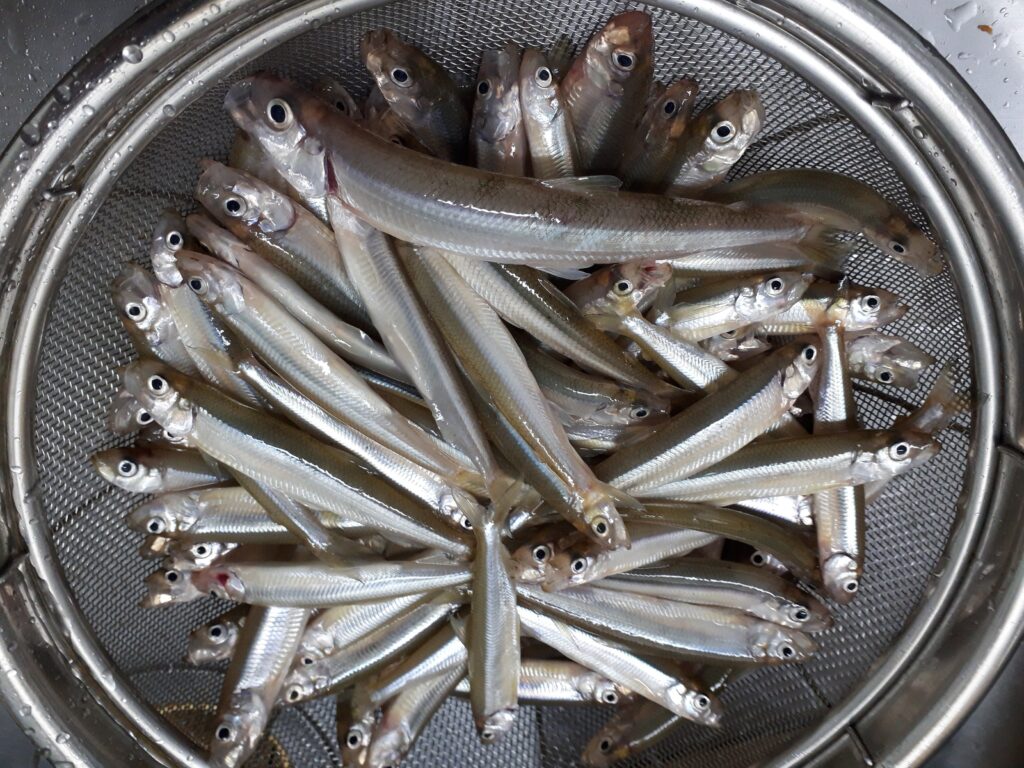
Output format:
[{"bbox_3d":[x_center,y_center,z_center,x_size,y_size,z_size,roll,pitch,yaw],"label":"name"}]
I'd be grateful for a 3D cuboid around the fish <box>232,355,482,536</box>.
[{"bbox_3d":[-0.043,0.017,0.224,0.096,0.009,0.012,40,78,-21],"label":"fish"}]

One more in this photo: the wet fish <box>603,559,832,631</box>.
[{"bbox_3d":[0.060,0.073,0.272,0.097,0.013,0.017,9,124,-2],"label":"wet fish"}]

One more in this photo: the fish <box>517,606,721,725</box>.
[{"bbox_3d":[0.026,0.081,0.241,0.086,0.009,0.014,30,90,0],"label":"fish"}]

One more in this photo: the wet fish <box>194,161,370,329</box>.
[{"bbox_3d":[-0.040,-0.020,0.229,0.112,0.015,0.021,44,69,-28],"label":"wet fish"}]

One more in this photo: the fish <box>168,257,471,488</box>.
[{"bbox_3d":[-0.043,0.001,0.213,0.106,0.011,0.014,41,81,-24],"label":"fish"}]

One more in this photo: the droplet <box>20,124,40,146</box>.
[{"bbox_3d":[-0.090,-0.047,0.150,0.004,0.002,0.004,0,90,16],"label":"droplet"}]

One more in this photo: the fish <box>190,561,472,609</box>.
[{"bbox_3d":[-0.051,0.063,0.254,0.093,0.012,0.015,0,90,-7],"label":"fish"}]

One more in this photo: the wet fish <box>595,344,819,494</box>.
[{"bbox_3d":[0.052,0.018,0.251,0.096,0.013,0.018,-36,121,18],"label":"wet fish"}]

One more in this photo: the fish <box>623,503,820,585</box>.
[{"bbox_3d":[0.052,0.049,0.238,0.087,0.011,0.015,16,140,2],"label":"fish"}]

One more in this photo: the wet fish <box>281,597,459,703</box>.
[{"bbox_3d":[-0.039,0.078,0.237,0.067,0.007,0.011,-27,73,-9],"label":"wet fish"}]

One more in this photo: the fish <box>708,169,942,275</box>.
[{"bbox_3d":[0.068,-0.041,0.195,0.073,0.010,0.015,13,140,8],"label":"fish"}]

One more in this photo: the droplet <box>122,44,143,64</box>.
[{"bbox_3d":[-0.068,-0.059,0.144,0.004,0.002,0.004,0,107,-1],"label":"droplet"}]

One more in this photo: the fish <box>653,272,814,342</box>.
[{"bbox_3d":[0.042,-0.016,0.241,0.093,0.013,0.017,-13,105,11],"label":"fish"}]

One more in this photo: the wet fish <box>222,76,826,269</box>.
[{"bbox_3d":[0.014,-0.045,0.206,0.159,0.019,0.030,11,106,-11],"label":"wet fish"}]

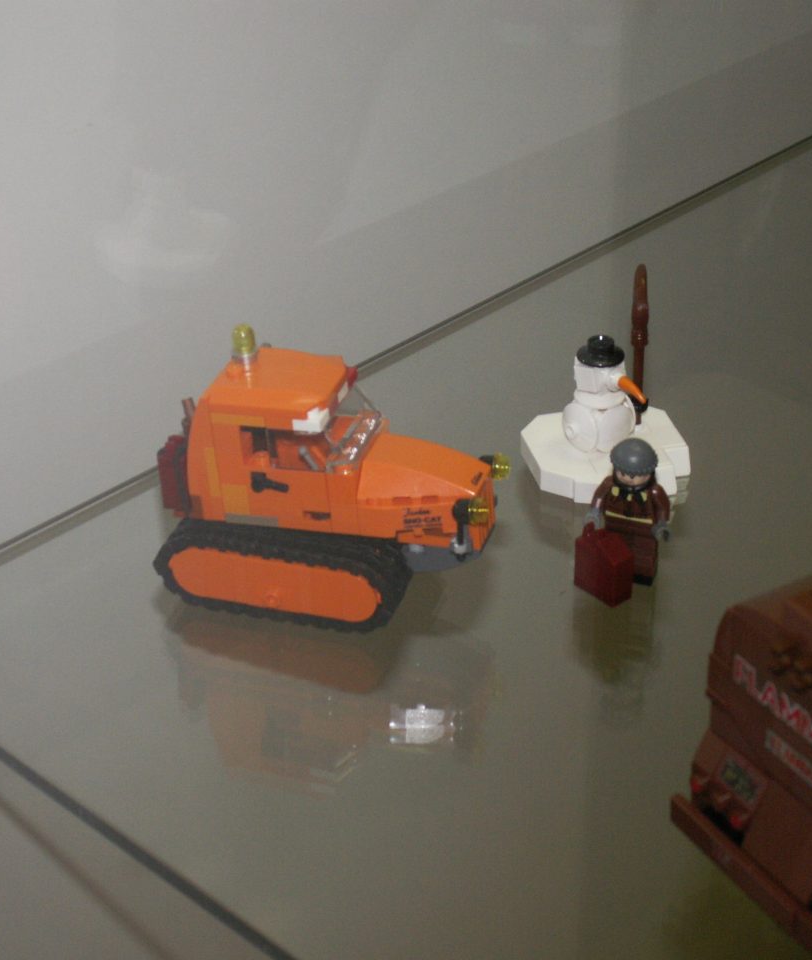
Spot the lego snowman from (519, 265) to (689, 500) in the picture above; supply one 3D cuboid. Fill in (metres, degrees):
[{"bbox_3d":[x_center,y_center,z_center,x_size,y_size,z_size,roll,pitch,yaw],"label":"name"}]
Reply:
[{"bbox_3d":[0.062,-0.032,0.647,0.052,0.062,0.052,-26,40,-34],"label":"lego snowman"}]

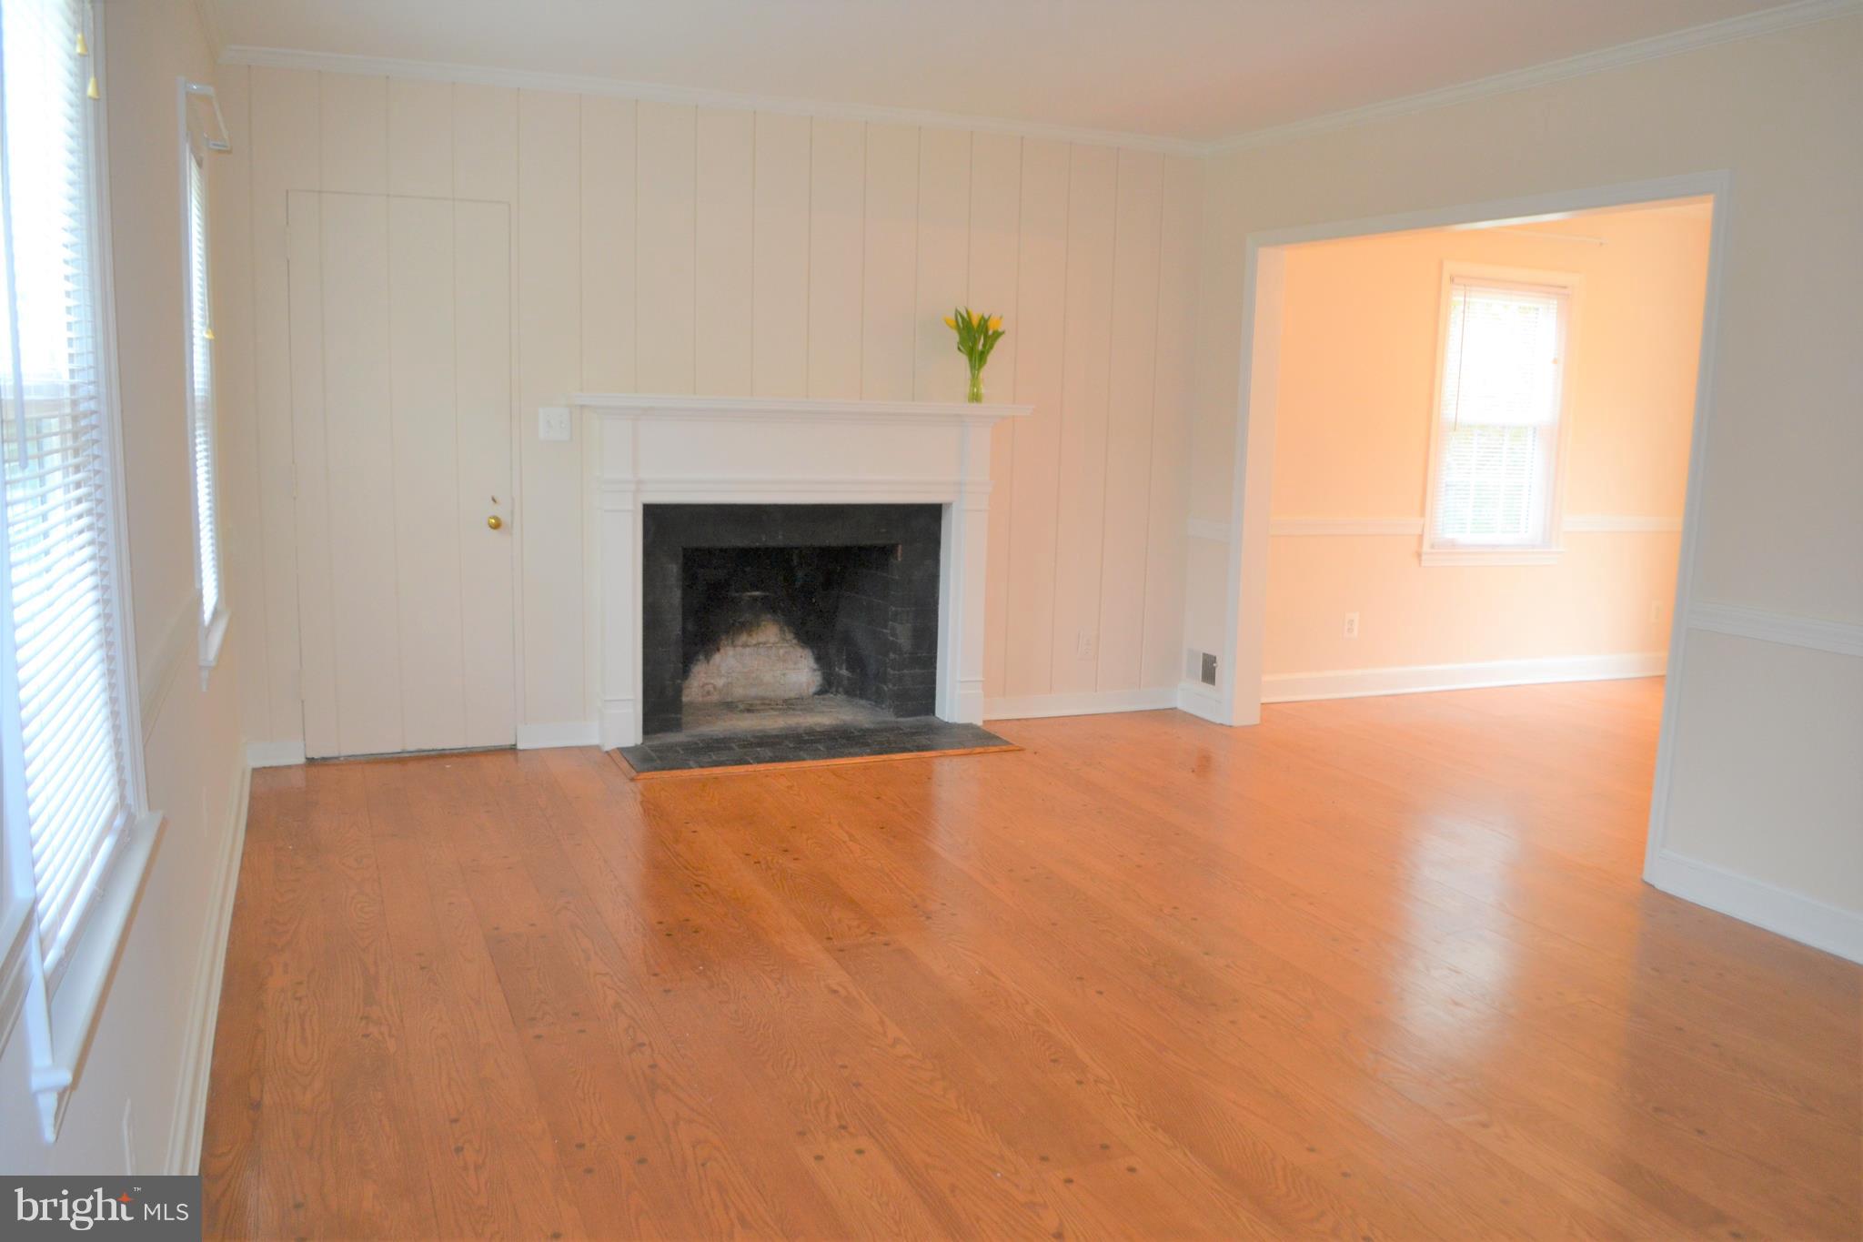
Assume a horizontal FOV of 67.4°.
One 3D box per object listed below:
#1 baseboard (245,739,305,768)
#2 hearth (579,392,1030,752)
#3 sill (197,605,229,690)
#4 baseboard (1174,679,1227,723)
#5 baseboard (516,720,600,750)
[{"bbox_3d":[-2.364,0.479,5.037,0.190,0.101,0.020,-2,10,-24],"label":"baseboard"},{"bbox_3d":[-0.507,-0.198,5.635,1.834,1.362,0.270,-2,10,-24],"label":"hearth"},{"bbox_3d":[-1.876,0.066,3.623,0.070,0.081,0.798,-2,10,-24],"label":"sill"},{"bbox_3d":[1.228,0.370,6.350,0.020,0.120,0.385,-2,10,-24],"label":"baseboard"},{"bbox_3d":[-1.447,0.444,5.427,0.312,0.104,0.020,-2,10,-24],"label":"baseboard"}]

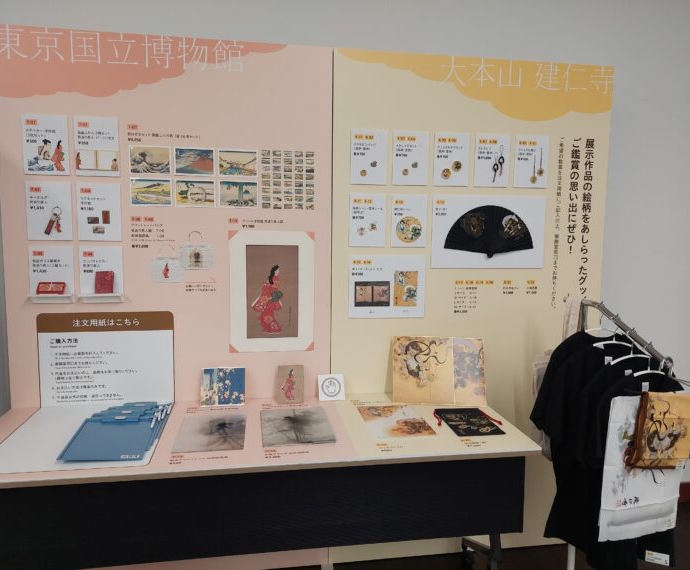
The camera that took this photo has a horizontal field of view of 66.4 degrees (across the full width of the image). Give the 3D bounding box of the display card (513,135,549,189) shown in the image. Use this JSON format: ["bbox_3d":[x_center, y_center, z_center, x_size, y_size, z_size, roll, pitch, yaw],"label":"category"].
[{"bbox_3d":[0.777,-0.508,2.188,0.150,0.212,0.010,0,6,-9],"label":"display card"}]

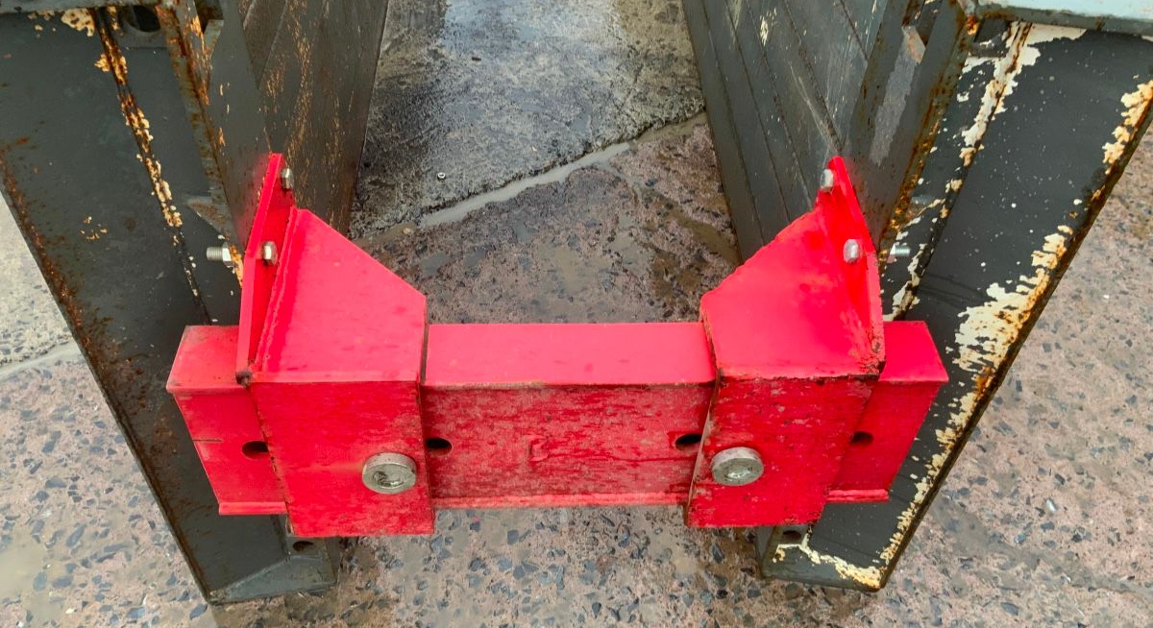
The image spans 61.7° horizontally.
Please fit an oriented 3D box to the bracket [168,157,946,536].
[{"bbox_3d":[-0.021,0.065,1.287,0.900,0.444,0.331,0,47,-4],"label":"bracket"}]

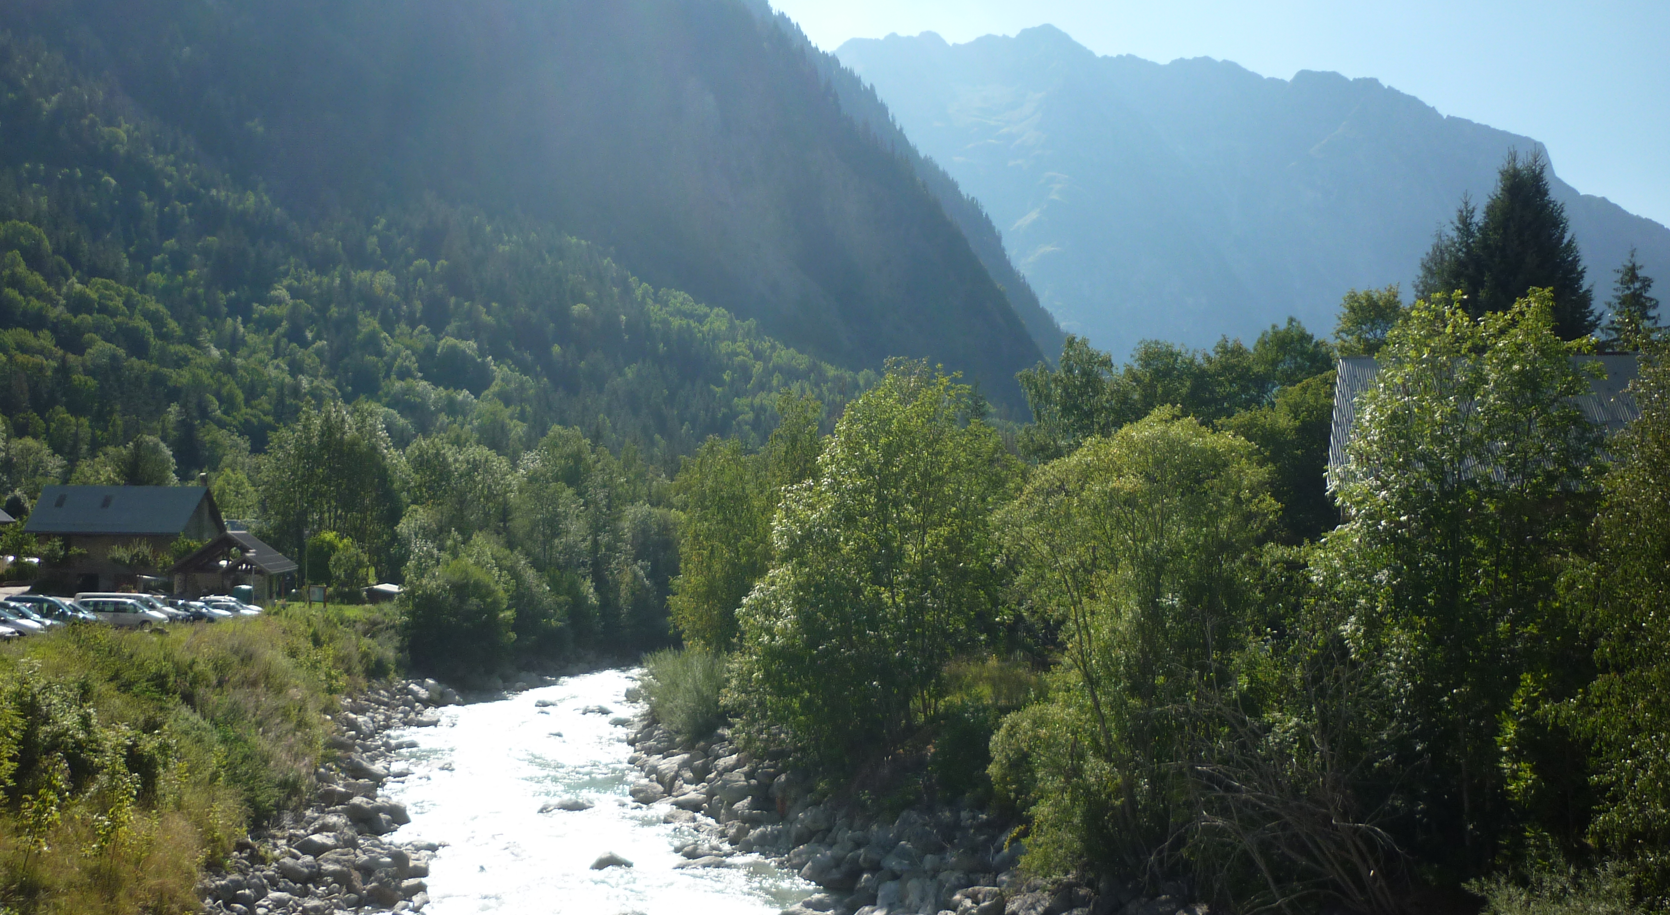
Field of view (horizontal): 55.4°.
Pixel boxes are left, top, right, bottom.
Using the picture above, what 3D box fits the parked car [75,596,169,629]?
[{"bbox_3d":[-38.957,8.607,87.300,4.600,1.720,1.820,0,-2,7],"label":"parked car"}]

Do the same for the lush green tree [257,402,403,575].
[{"bbox_3d":[-43.451,3.200,137.000,12.000,15.800,11.000,1,-3,-18],"label":"lush green tree"}]

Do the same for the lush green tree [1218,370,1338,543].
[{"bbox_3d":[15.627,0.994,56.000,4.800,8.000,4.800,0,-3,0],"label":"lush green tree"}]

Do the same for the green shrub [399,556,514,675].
[{"bbox_3d":[-20.474,8.401,86.000,6.200,6.300,6.000,0,-3,0],"label":"green shrub"}]

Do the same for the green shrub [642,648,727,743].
[{"bbox_3d":[-5.159,8.107,54.500,3.100,3.100,3.000,1,-2,-5],"label":"green shrub"}]

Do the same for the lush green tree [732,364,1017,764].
[{"bbox_3d":[1.132,3.026,45.300,7.800,11.100,7.400,0,-2,1],"label":"lush green tree"}]

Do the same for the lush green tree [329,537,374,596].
[{"bbox_3d":[-38.006,8.554,125.000,3.500,4.600,3.400,1,-3,-17],"label":"lush green tree"}]

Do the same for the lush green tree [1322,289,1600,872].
[{"bbox_3d":[10.228,2.041,26.000,4.500,9.600,4.400,0,-3,0],"label":"lush green tree"}]

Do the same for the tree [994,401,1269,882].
[{"bbox_3d":[5.793,3.496,30.800,5.400,8.800,5.200,0,-2,11],"label":"tree"}]

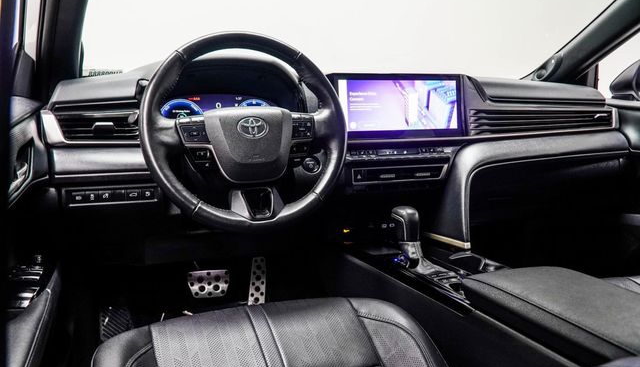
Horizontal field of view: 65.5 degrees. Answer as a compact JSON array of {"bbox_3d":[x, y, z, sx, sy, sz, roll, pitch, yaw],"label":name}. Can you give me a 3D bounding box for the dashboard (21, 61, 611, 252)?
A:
[{"bbox_3d":[0.135,-0.093,1.252,1.450,0.430,0.450,-4,11,-19],"label":"dashboard"}]

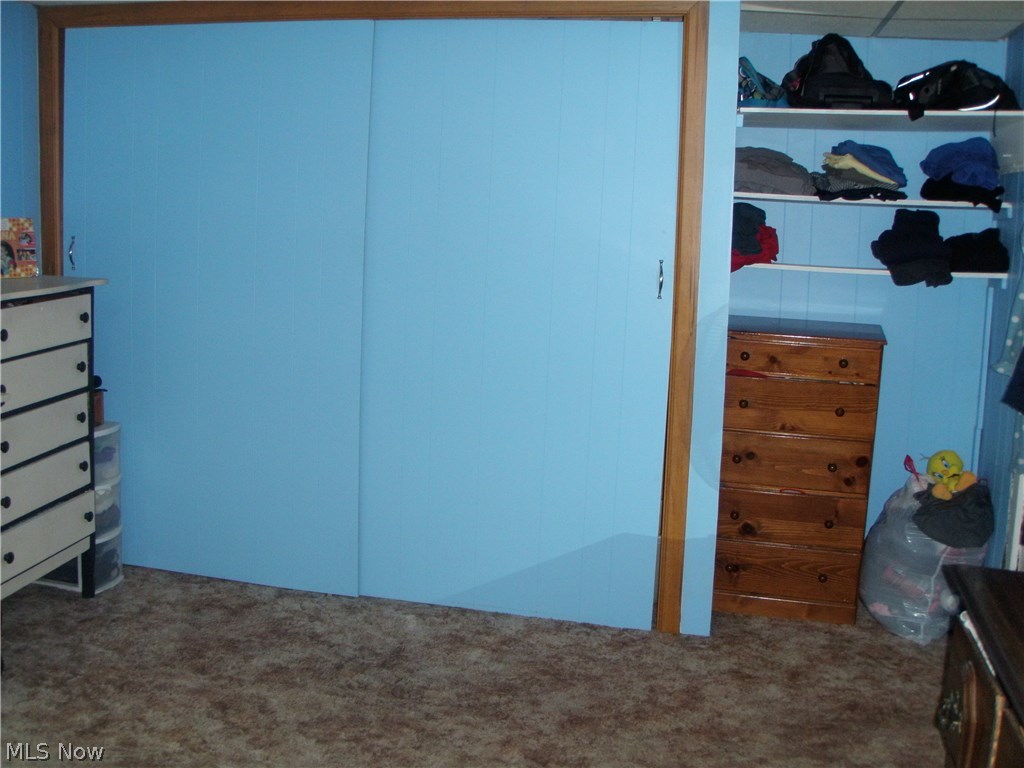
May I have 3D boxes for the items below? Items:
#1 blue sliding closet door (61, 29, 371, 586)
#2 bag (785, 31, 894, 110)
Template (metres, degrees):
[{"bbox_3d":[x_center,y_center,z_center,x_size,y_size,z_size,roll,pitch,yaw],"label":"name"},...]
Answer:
[{"bbox_3d":[-1.064,-0.256,4.028,1.190,2.030,0.040,4,10,13],"label":"blue sliding closet door"},{"bbox_3d":[1.085,-1.037,3.753,0.360,0.270,0.350,4,10,13],"label":"bag"}]

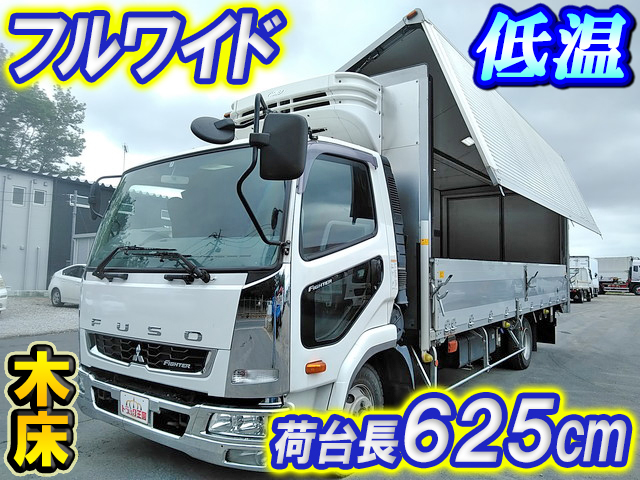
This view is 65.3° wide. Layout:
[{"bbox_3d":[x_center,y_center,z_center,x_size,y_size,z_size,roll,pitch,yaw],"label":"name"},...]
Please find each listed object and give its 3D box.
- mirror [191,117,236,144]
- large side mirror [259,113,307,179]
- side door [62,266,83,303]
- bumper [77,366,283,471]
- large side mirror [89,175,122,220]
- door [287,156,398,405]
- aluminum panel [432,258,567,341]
[{"bbox_3d":[-0.546,-0.562,2.560,0.220,0.070,0.210,2,41,-32],"label":"mirror"},{"bbox_3d":[-0.210,-0.538,2.870,0.240,0.370,0.100,0,-3,5],"label":"large side mirror"},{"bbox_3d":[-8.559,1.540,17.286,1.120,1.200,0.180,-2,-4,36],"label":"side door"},{"bbox_3d":[-1.157,1.205,3.592,2.300,0.410,0.380,-2,-4,36],"label":"bumper"},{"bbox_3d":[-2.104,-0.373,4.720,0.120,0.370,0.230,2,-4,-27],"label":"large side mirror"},{"bbox_3d":[0.166,0.182,3.692,0.150,1.620,1.300,-2,-4,36],"label":"door"},{"bbox_3d":[2.882,0.699,7.096,0.070,0.730,6.350,-2,-4,36],"label":"aluminum panel"}]

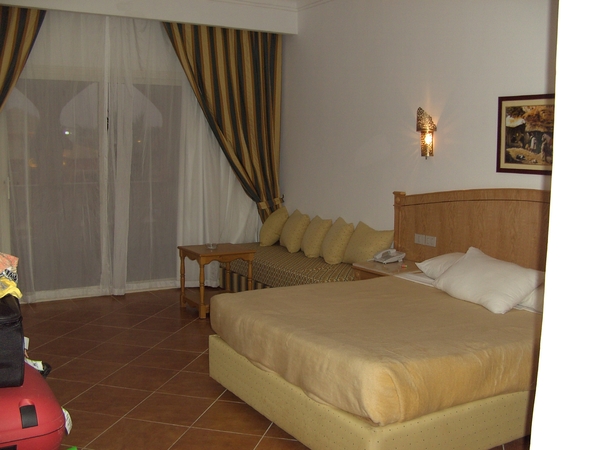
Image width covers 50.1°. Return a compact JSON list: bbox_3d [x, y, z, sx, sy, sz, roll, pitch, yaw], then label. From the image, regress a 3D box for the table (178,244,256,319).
[{"bbox_3d":[-0.792,0.506,6.046,0.559,0.571,0.535,-3,8,-32],"label":"table"}]

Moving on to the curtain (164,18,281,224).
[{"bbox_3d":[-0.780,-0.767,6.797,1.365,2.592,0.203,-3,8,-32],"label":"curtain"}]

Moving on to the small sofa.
[{"bbox_3d":[-0.012,0.349,6.295,0.761,0.863,2.045,-3,8,-32],"label":"small sofa"}]

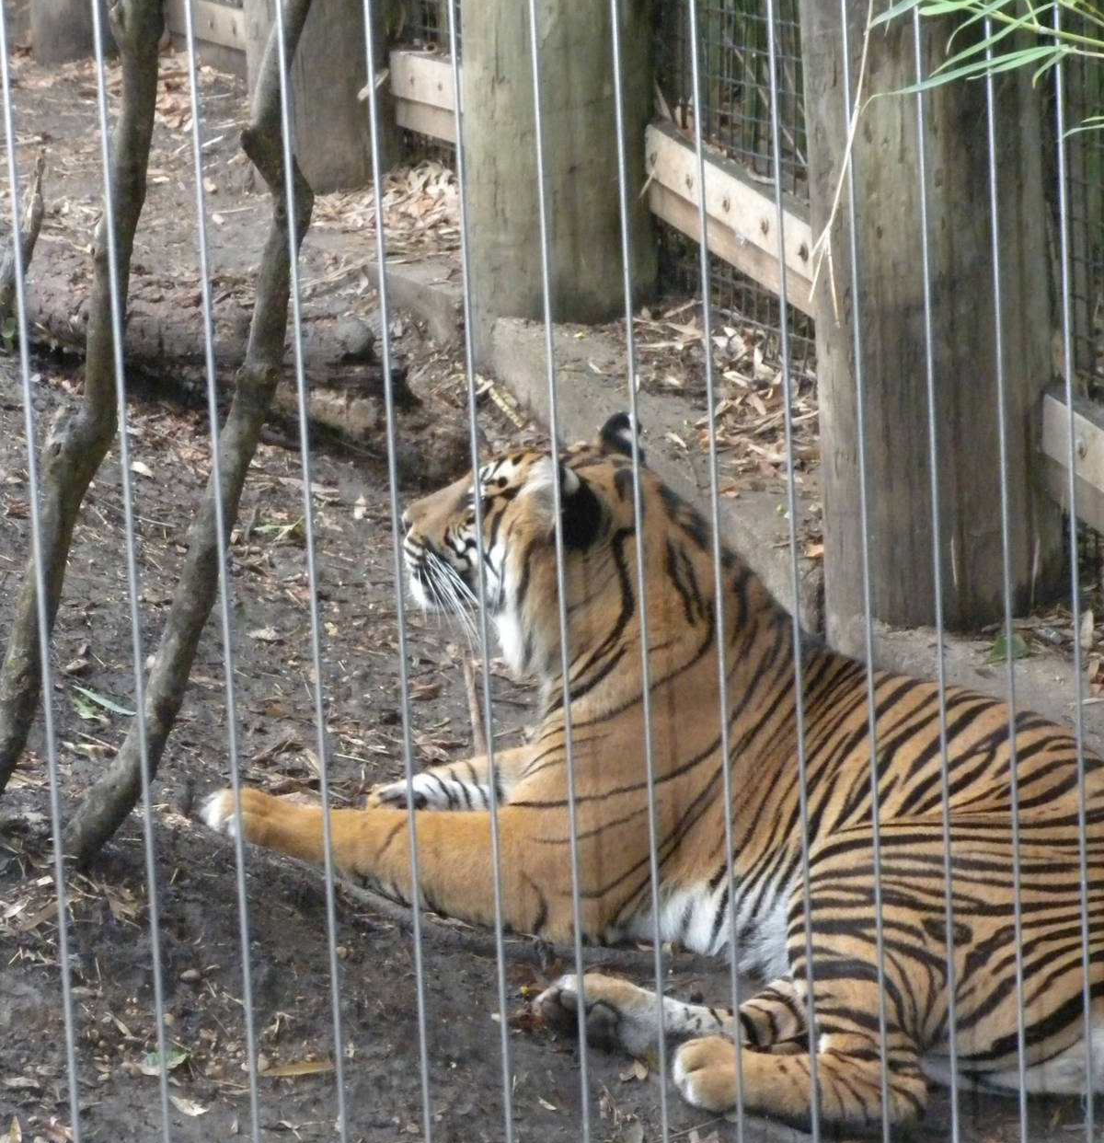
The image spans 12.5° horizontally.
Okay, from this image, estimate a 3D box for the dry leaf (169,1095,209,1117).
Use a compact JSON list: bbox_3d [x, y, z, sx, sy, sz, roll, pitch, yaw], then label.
[{"bbox_3d":[-0.397,0.585,5.540,0.044,0.011,0.025,4,13,29],"label":"dry leaf"}]

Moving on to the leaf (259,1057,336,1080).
[{"bbox_3d":[-0.283,0.553,5.630,0.090,0.010,0.022,-6,12,-13],"label":"leaf"}]

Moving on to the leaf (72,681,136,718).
[{"bbox_3d":[-0.609,0.174,6.880,0.018,0.018,0.115,-14,16,-43],"label":"leaf"}]

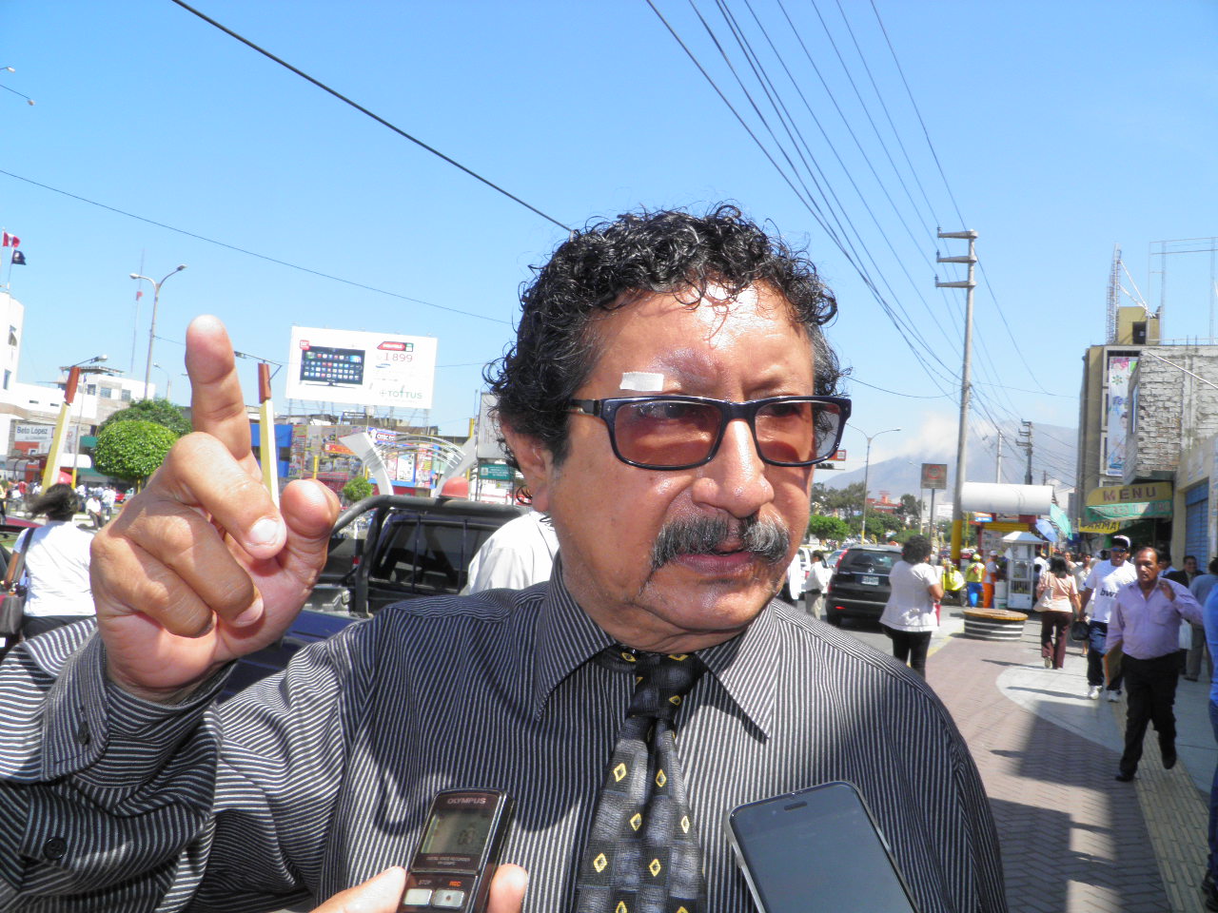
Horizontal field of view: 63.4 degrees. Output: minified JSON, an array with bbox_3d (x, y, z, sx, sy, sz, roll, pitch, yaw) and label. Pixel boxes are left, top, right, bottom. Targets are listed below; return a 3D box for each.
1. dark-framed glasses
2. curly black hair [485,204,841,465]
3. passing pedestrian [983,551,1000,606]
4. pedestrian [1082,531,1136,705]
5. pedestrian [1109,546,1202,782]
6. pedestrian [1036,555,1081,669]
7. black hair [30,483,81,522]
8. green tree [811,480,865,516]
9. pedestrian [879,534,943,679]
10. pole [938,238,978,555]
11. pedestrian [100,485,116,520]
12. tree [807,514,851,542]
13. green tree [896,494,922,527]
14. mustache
[{"bbox_3d":[0.039,-0.014,0.578,0.146,0.045,0.143,-1,4,-23],"label":"dark-framed glasses"},{"bbox_3d":[0.032,-0.062,0.610,0.210,0.185,0.220,-1,4,-23],"label":"curly black hair"},{"bbox_3d":[9.694,3.199,25.000,0.400,1.620,0.460,4,-4,-5],"label":"passing pedestrian"},{"bbox_3d":[5.354,1.737,10.550,0.620,1.770,0.500,2,-4,24],"label":"pedestrian"},{"bbox_3d":[3.850,1.467,6.950,0.660,1.670,0.550,2,-4,27],"label":"pedestrian"},{"bbox_3d":[6.312,2.198,13.837,0.580,1.599,0.400,2,-5,25],"label":"pedestrian"},{"bbox_3d":[-2.803,0.229,5.000,0.250,0.200,0.200,6,-5,-17],"label":"black hair"},{"bbox_3d":[22.084,6.689,97.675,6.200,8.220,6.000,3,-5,13],"label":"green tree"},{"bbox_3d":[2.852,1.549,9.300,0.580,1.620,0.420,2,-4,23],"label":"pedestrian"},{"bbox_3d":[10.736,-1.286,31.232,1.320,11.920,0.360,2,-5,25],"label":"pole"},{"bbox_3d":[-23.346,2.110,46.000,0.520,1.670,0.400,4,-4,0],"label":"pedestrian"},{"bbox_3d":[10.819,4.562,49.872,2.600,3.251,2.600,3,-5,13],"label":"tree"},{"bbox_3d":[38.210,8.692,125.000,3.600,8.100,3.600,4,-4,0],"label":"green tree"},{"bbox_3d":[0.061,0.046,0.540,0.084,0.033,0.030,3,-2,-18],"label":"mustache"}]

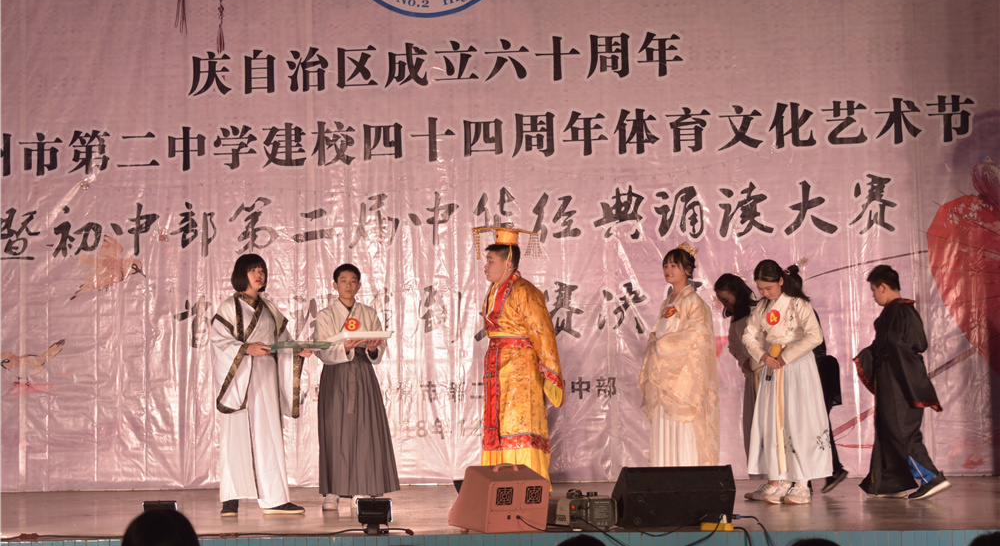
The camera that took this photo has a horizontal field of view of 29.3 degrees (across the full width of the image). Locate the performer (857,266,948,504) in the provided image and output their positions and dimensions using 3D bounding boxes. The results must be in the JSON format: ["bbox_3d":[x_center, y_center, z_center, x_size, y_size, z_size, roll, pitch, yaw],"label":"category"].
[{"bbox_3d":[2.567,0.694,12.250,0.580,1.500,0.520,-2,-3,17],"label":"performer"}]

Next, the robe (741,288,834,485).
[{"bbox_3d":[1.786,0.711,11.900,0.550,1.180,0.440,-3,-4,27],"label":"robe"}]

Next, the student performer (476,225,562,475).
[{"bbox_3d":[0.129,0.587,12.700,0.540,1.790,0.540,0,-3,-22],"label":"student performer"}]

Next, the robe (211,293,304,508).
[{"bbox_3d":[-1.529,0.818,12.191,0.500,1.350,0.370,0,-2,-28],"label":"robe"}]

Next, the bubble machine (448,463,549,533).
[{"bbox_3d":[-0.008,1.168,9.900,0.340,0.345,0.460,0,-4,-27],"label":"bubble machine"}]

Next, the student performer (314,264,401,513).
[{"bbox_3d":[-0.938,0.732,12.423,0.500,1.585,0.430,-1,-2,-10],"label":"student performer"}]

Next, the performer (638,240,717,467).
[{"bbox_3d":[1.163,0.650,12.450,0.460,1.650,0.520,2,-4,-44],"label":"performer"}]

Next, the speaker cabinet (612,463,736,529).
[{"bbox_3d":[0.991,1.265,10.937,0.630,0.330,0.420,-1,-2,-6],"label":"speaker cabinet"}]

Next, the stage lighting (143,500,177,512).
[{"bbox_3d":[-1.813,1.315,10.200,0.180,0.190,0.120,-2,-3,7],"label":"stage lighting"}]

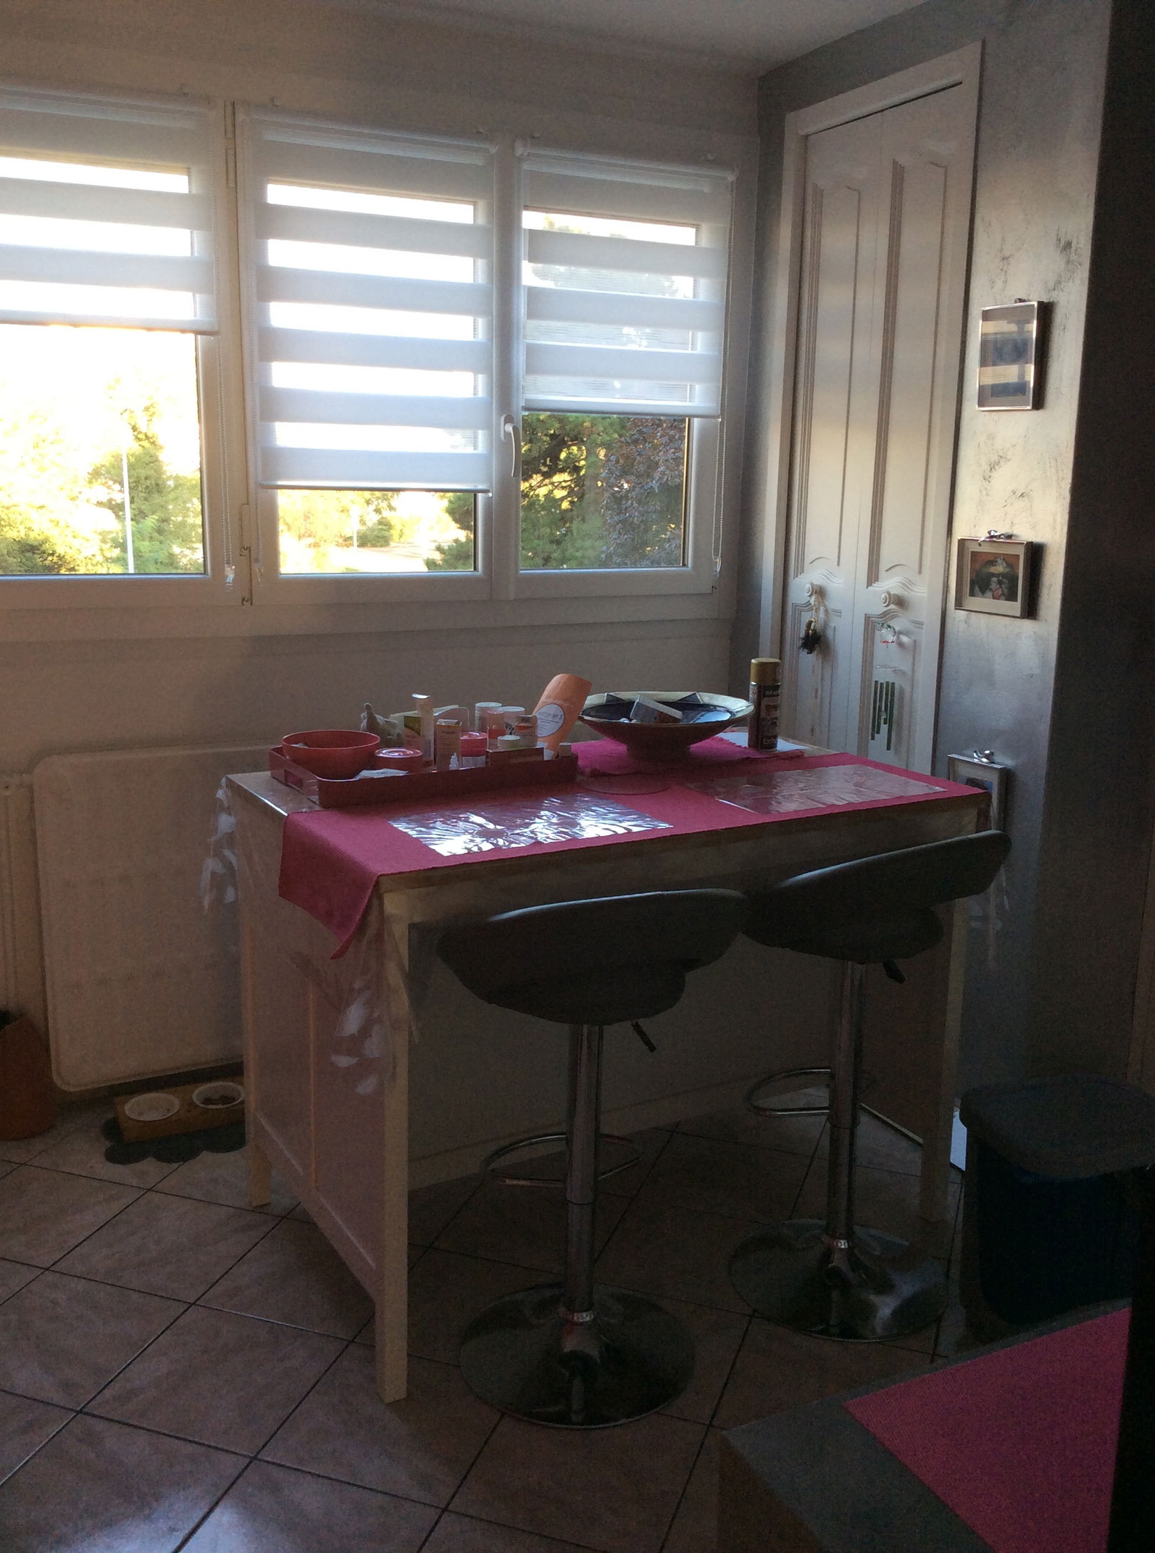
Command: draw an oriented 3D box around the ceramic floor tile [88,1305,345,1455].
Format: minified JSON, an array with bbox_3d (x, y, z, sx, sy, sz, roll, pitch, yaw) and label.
[{"bbox_3d":[-0.612,1.034,2.466,0.328,0.010,0.328,5,13,18],"label":"ceramic floor tile"}]

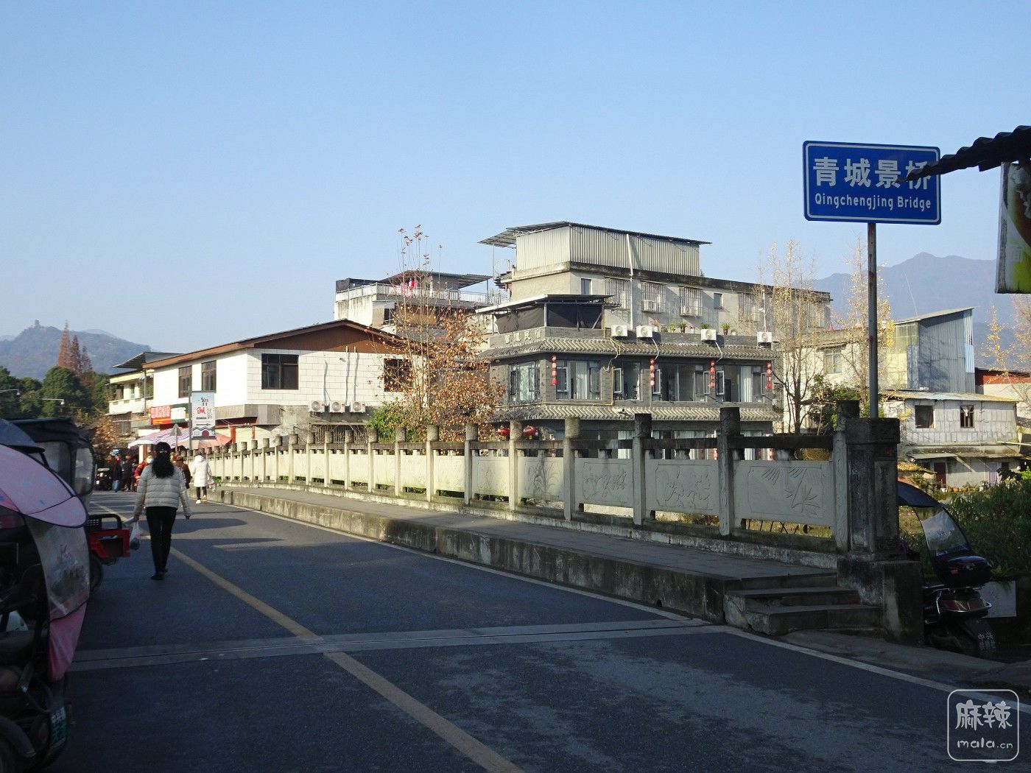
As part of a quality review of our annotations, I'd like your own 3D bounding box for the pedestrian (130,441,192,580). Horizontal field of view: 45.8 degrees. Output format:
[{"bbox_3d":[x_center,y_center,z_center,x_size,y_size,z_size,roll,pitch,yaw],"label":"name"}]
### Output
[{"bbox_3d":[-4.206,1.486,14.449,0.660,1.640,0.400,1,-3,-19],"label":"pedestrian"}]

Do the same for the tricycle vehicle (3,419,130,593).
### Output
[{"bbox_3d":[-5.393,1.323,13.706,2.300,1.870,1.050,0,-3,-14],"label":"tricycle vehicle"}]

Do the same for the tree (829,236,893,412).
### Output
[{"bbox_3d":[18.364,-1.395,65.123,3.500,13.000,3.500,0,-3,0],"label":"tree"}]

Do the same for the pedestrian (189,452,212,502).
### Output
[{"bbox_3d":[-10.108,2.923,39.211,0.540,1.650,0.400,1,-3,-18],"label":"pedestrian"}]

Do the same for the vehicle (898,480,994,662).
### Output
[{"bbox_3d":[3.708,1.608,11.239,0.720,1.550,1.750,1,-3,-25],"label":"vehicle"}]

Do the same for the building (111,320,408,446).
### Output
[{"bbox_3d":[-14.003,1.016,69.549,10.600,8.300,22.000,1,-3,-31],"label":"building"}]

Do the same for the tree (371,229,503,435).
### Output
[{"bbox_3d":[-3.316,-1.216,52.106,5.600,11.300,5.400,0,-3,0],"label":"tree"}]

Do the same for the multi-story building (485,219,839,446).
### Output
[{"bbox_3d":[7.545,-1.670,66.727,22.000,12.600,9.300,2,-3,-35],"label":"multi-story building"}]

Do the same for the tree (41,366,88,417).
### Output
[{"bbox_3d":[-49.805,3.210,135.002,6.000,10.500,6.000,0,-3,0],"label":"tree"}]

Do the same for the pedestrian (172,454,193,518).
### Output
[{"bbox_3d":[-9.533,2.679,34.917,0.520,1.550,0.380,1,-3,-20],"label":"pedestrian"}]

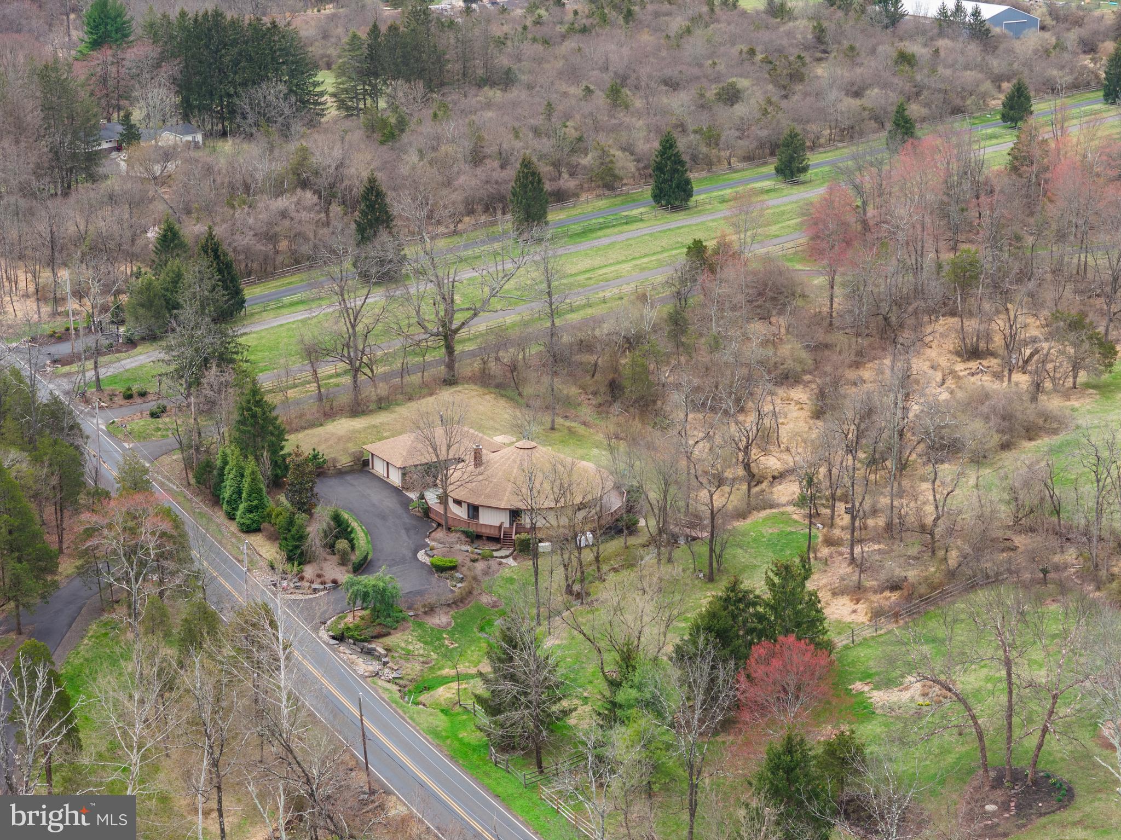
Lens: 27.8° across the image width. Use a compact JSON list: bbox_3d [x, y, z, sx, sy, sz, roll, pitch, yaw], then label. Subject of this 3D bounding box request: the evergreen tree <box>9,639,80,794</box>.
[{"bbox_3d":[-39.392,22.759,172.179,5.320,13.170,5.320,-4,17,-13],"label":"evergreen tree"}]

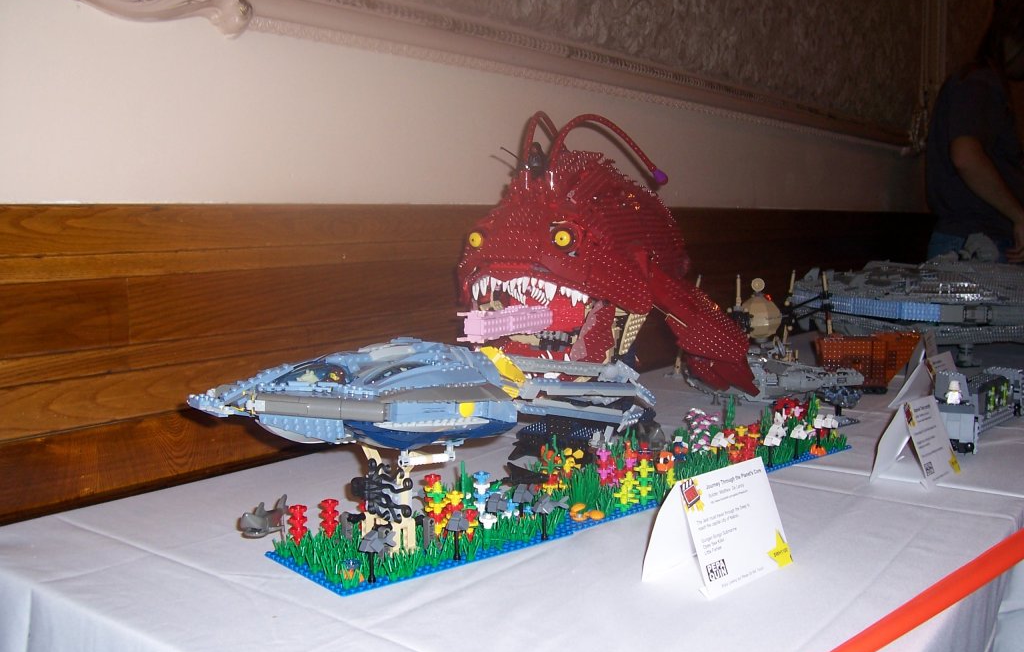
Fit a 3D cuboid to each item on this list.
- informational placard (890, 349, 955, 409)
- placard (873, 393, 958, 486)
[{"bbox_3d":[0.659,0.085,1.594,0.066,0.086,0.124,7,9,41],"label":"informational placard"},{"bbox_3d":[0.475,0.131,1.173,0.066,0.090,0.124,6,9,39],"label":"placard"}]

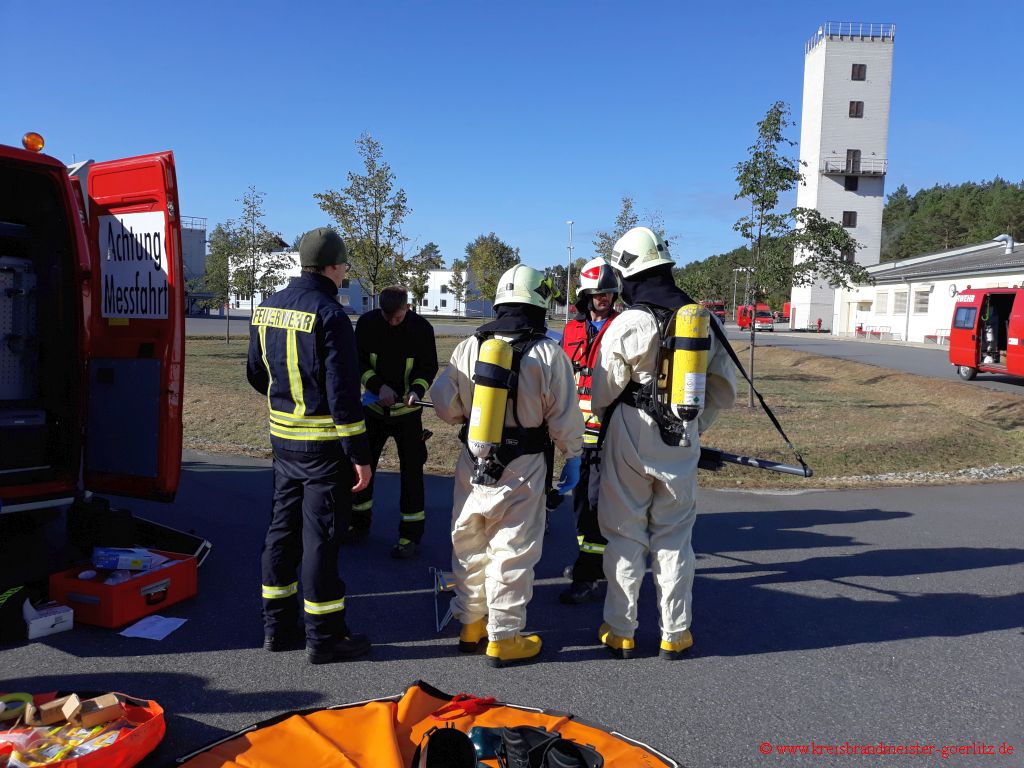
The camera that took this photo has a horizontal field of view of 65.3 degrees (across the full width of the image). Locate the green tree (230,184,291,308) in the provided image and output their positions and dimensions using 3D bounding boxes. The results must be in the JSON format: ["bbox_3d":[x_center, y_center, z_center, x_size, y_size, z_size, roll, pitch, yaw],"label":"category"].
[{"bbox_3d":[-8.599,-4.070,27.200,2.000,5.300,2.000,2,5,0],"label":"green tree"}]

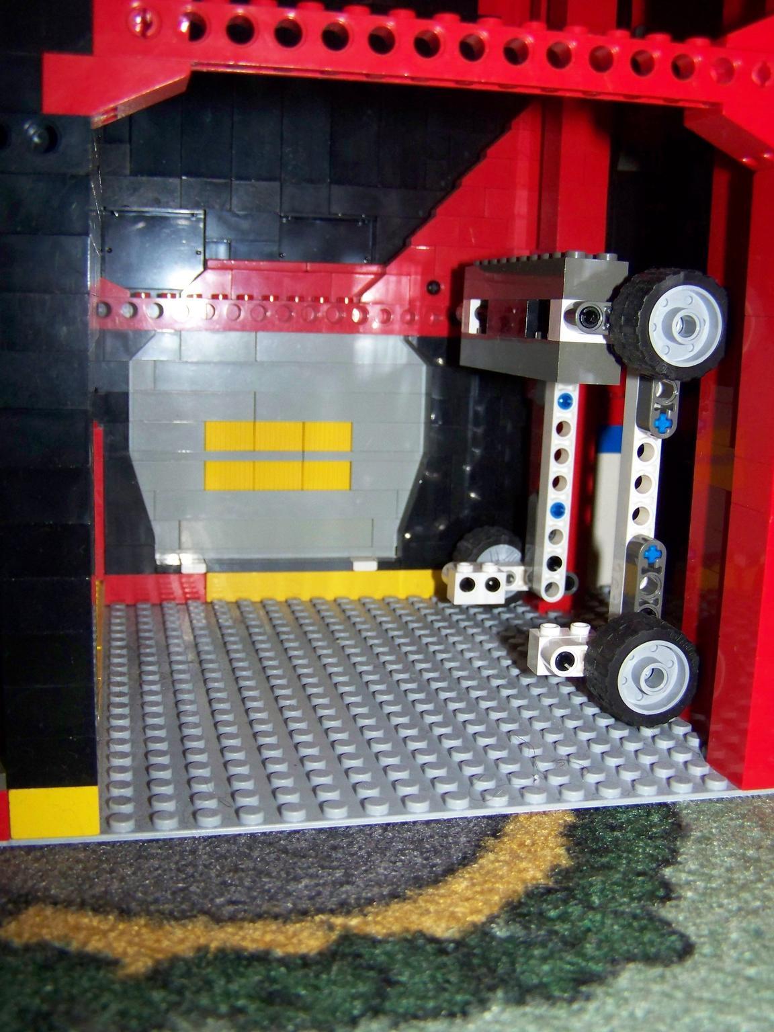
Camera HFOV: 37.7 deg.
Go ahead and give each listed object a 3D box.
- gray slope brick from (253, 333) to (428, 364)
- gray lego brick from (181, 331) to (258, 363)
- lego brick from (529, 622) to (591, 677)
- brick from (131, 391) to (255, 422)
[{"bbox_3d":[-0.016,-0.055,0.373,0.056,0.010,0.008,-1,10,-13],"label":"gray slope brick"},{"bbox_3d":[-0.054,-0.054,0.364,0.024,0.010,0.008,-1,10,-13],"label":"gray lego brick"},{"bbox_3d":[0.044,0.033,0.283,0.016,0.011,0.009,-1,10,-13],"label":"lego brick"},{"bbox_3d":[-0.063,-0.036,0.365,0.040,0.010,0.008,-1,10,-13],"label":"brick"}]

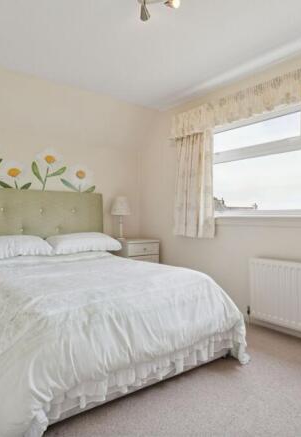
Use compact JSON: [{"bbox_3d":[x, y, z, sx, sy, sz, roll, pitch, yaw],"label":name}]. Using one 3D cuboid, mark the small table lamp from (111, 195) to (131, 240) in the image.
[{"bbox_3d":[-0.353,0.004,3.526,0.240,0.536,0.240,0,0,0],"label":"small table lamp"}]

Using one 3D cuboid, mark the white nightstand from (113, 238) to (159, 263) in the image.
[{"bbox_3d":[-0.204,0.606,3.525,0.459,0.667,0.440,0,0,-37],"label":"white nightstand"}]

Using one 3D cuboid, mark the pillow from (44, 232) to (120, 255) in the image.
[{"bbox_3d":[-0.676,0.253,2.983,0.660,0.195,0.440,0,0,-37],"label":"pillow"}]

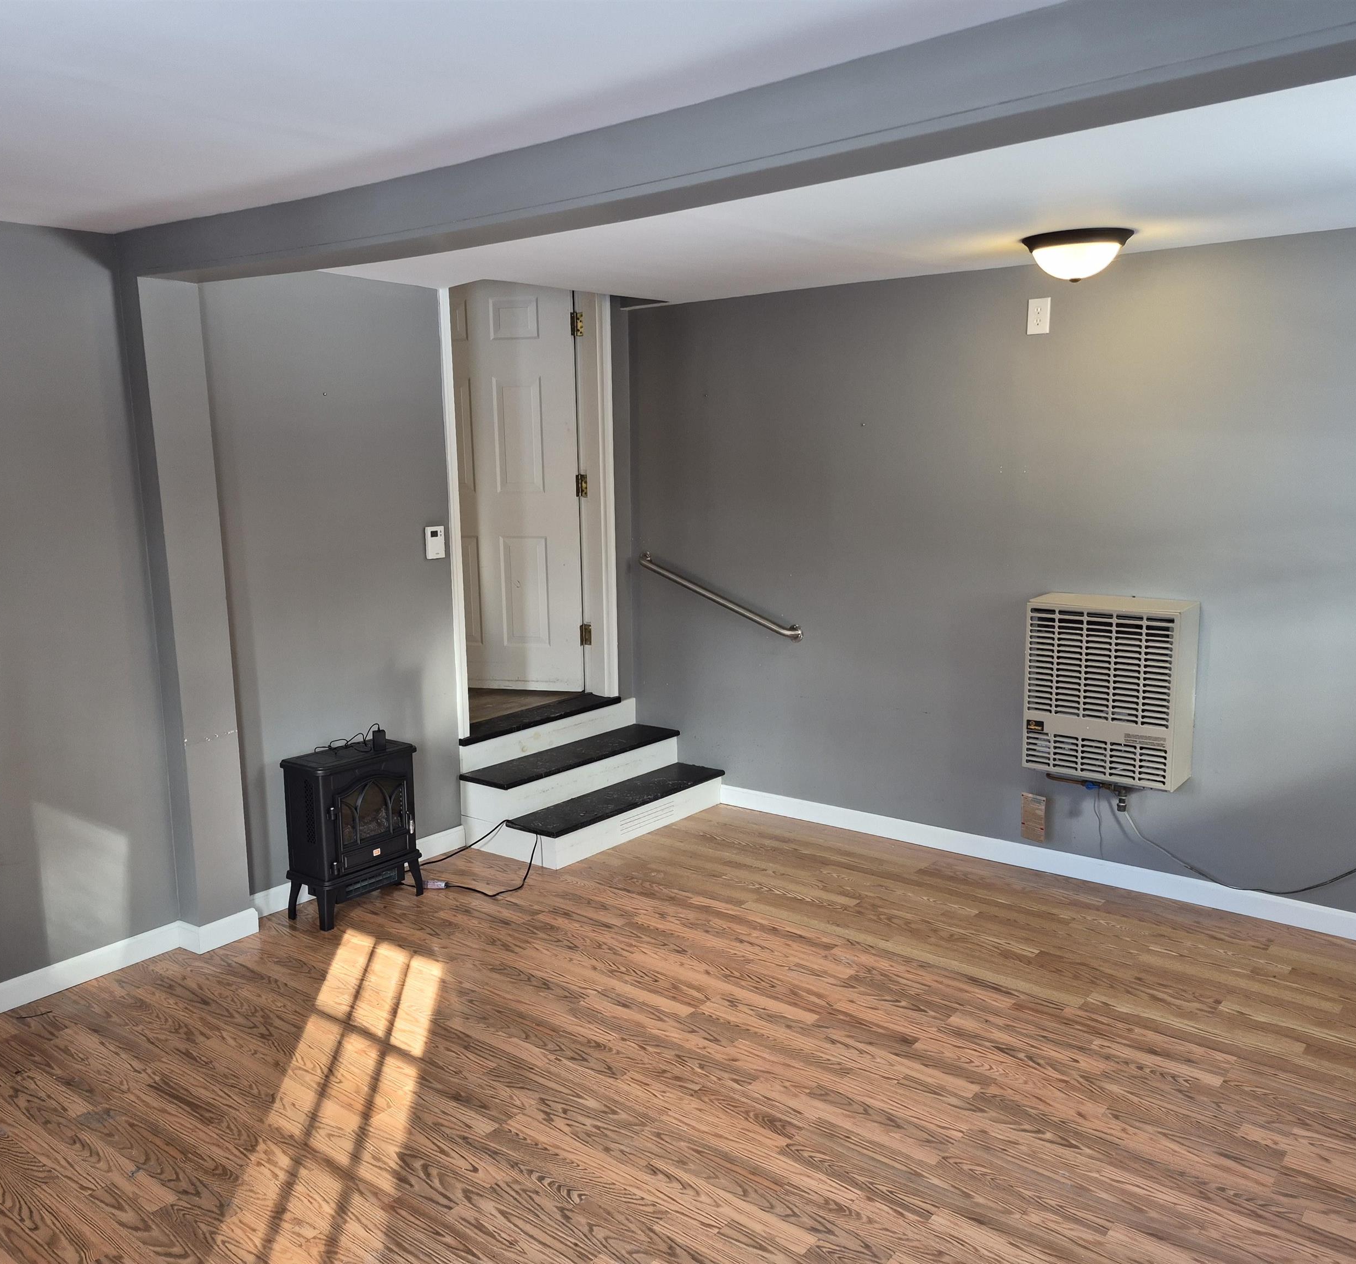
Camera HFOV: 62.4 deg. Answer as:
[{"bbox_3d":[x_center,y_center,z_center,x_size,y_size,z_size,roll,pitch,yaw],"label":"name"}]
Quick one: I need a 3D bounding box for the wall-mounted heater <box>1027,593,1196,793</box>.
[{"bbox_3d":[1.511,0.198,3.928,0.510,0.605,0.235,6,11,38],"label":"wall-mounted heater"}]

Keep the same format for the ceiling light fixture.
[{"bbox_3d":[1.254,-1.170,3.526,0.333,0.133,0.333,6,12,38],"label":"ceiling light fixture"}]

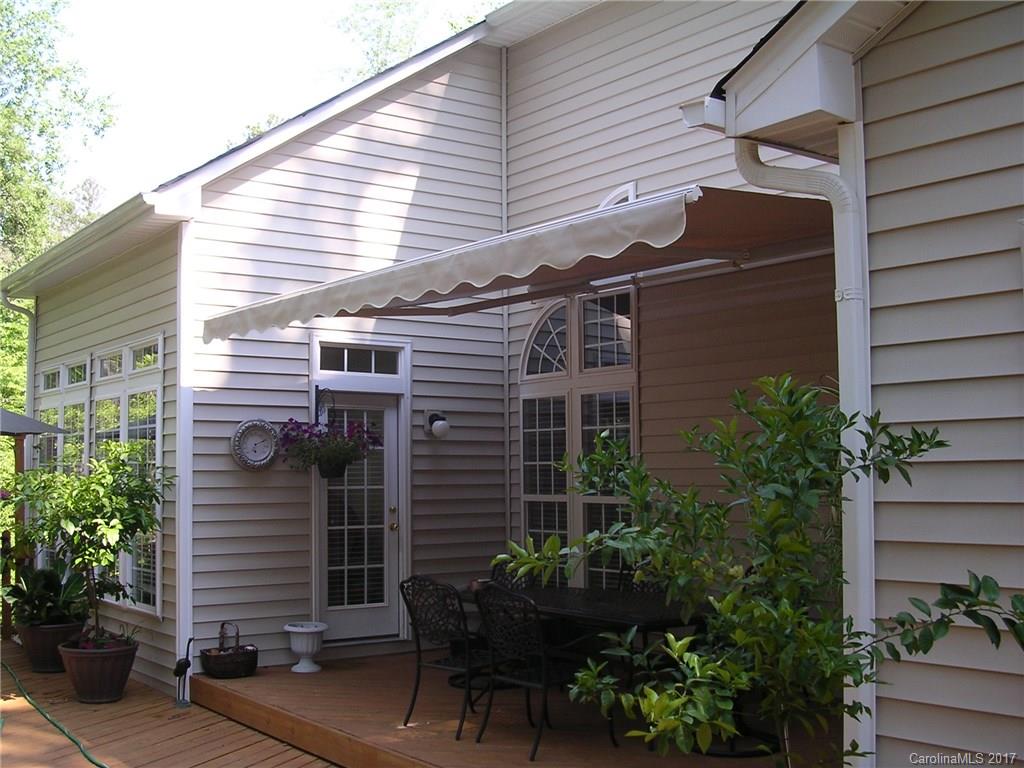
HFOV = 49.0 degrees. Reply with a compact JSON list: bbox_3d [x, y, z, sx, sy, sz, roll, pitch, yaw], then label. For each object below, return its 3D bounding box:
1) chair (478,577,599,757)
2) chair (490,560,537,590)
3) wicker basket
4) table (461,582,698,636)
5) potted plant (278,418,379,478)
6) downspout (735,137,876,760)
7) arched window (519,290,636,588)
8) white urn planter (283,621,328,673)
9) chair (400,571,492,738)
[{"bbox_3d":[0.153,1.549,6.247,0.660,0.940,0.620,3,-5,-39],"label":"chair"},{"bbox_3d":[-0.111,1.699,8.150,0.620,0.920,0.660,-3,-5,31],"label":"chair"},{"bbox_3d":[-2.083,1.959,8.277,0.440,0.380,0.290,3,-5,-37],"label":"wicker basket"},{"bbox_3d":[0.555,1.697,6.941,1.070,0.730,2.000,3,-5,-37],"label":"table"},{"bbox_3d":[-1.396,0.492,8.713,0.780,0.450,0.640,3,-5,-37],"label":"potted plant"},{"bbox_3d":[0.994,0.415,3.831,0.120,2.720,0.560,3,-5,-37],"label":"downspout"},{"bbox_3d":[0.522,0.573,9.365,0.120,2.660,1.540,3,-5,-37],"label":"arched window"},{"bbox_3d":[-1.573,2.012,8.608,0.355,0.336,0.355,0,-4,0],"label":"white urn planter"},{"bbox_3d":[-0.264,1.593,6.714,0.660,0.925,0.620,3,-5,-40],"label":"chair"}]

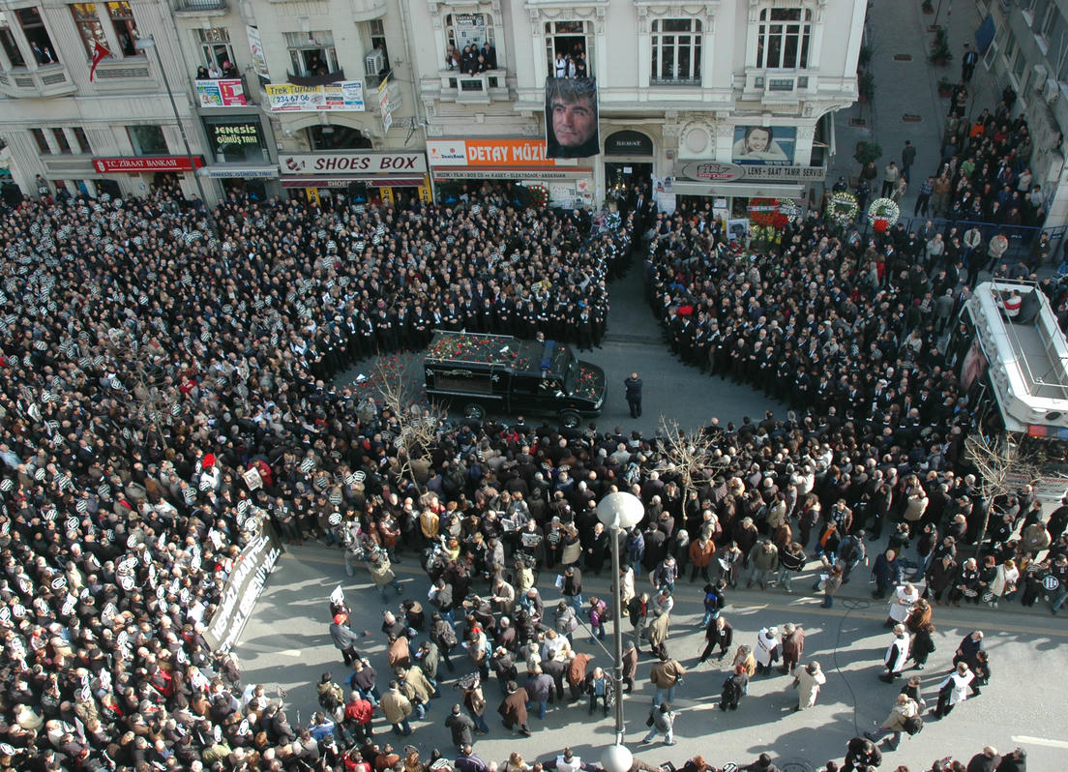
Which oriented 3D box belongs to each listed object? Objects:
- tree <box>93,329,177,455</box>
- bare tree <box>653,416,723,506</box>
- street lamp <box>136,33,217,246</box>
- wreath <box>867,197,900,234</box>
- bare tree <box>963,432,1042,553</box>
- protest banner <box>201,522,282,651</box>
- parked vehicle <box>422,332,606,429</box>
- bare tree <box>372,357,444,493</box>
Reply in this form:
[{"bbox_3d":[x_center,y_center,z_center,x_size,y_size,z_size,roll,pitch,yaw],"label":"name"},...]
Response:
[{"bbox_3d":[-10.579,1.265,24.348,2.300,4.800,2.200,3,39,10],"label":"tree"},{"bbox_3d":[3.888,2.467,22.138,2.050,3.650,1.950,3,39,10],"label":"bare tree"},{"bbox_3d":[-13.317,-8.721,33.710,0.600,9.260,1.350,3,39,10],"label":"street lamp"},{"bbox_3d":[13.533,-6.608,33.663,1.260,1.350,0.300,11,31,19],"label":"wreath"},{"bbox_3d":[10.873,2.849,20.751,1.950,3.800,1.850,3,39,10],"label":"bare tree"},{"bbox_3d":[-7.118,5.085,21.626,0.150,1.400,3.650,4,39,11],"label":"protest banner"},{"bbox_3d":[-0.420,-0.212,27.233,5.480,2.150,1.820,5,39,12],"label":"parked vehicle"},{"bbox_3d":[-3.171,1.680,22.914,2.050,4.900,2.000,3,39,10],"label":"bare tree"}]

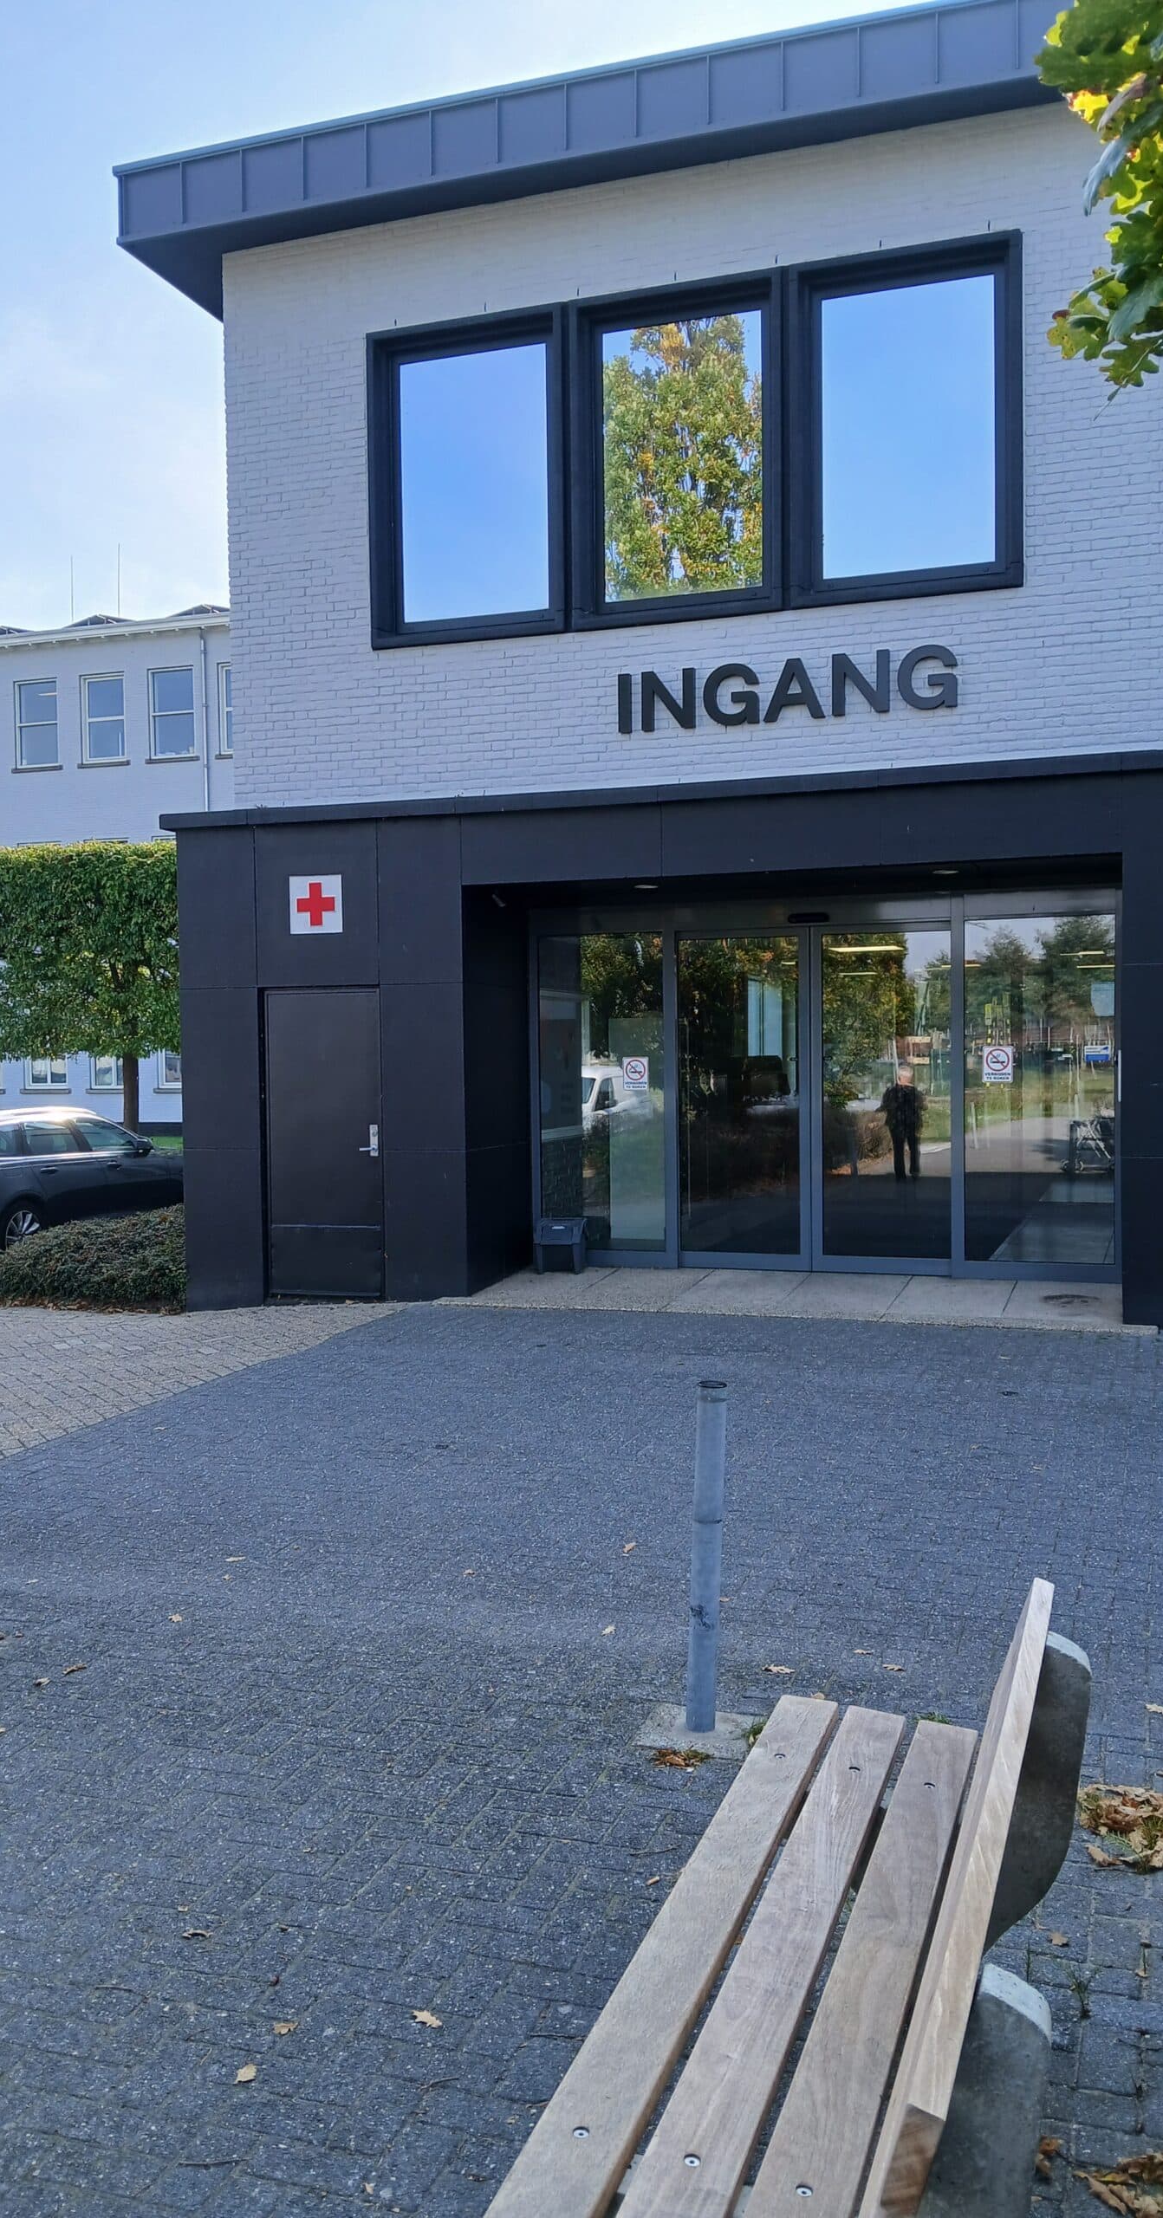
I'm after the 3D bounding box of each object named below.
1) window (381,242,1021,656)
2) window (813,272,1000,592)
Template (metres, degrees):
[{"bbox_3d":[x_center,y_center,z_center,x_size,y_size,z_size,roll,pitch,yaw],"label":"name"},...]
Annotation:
[{"bbox_3d":[0.646,-4.435,11.267,4.529,2.236,0.150,0,2,18],"label":"window"},{"bbox_3d":[2.127,-4.422,10.846,1.134,1.859,0.090,0,2,18],"label":"window"}]

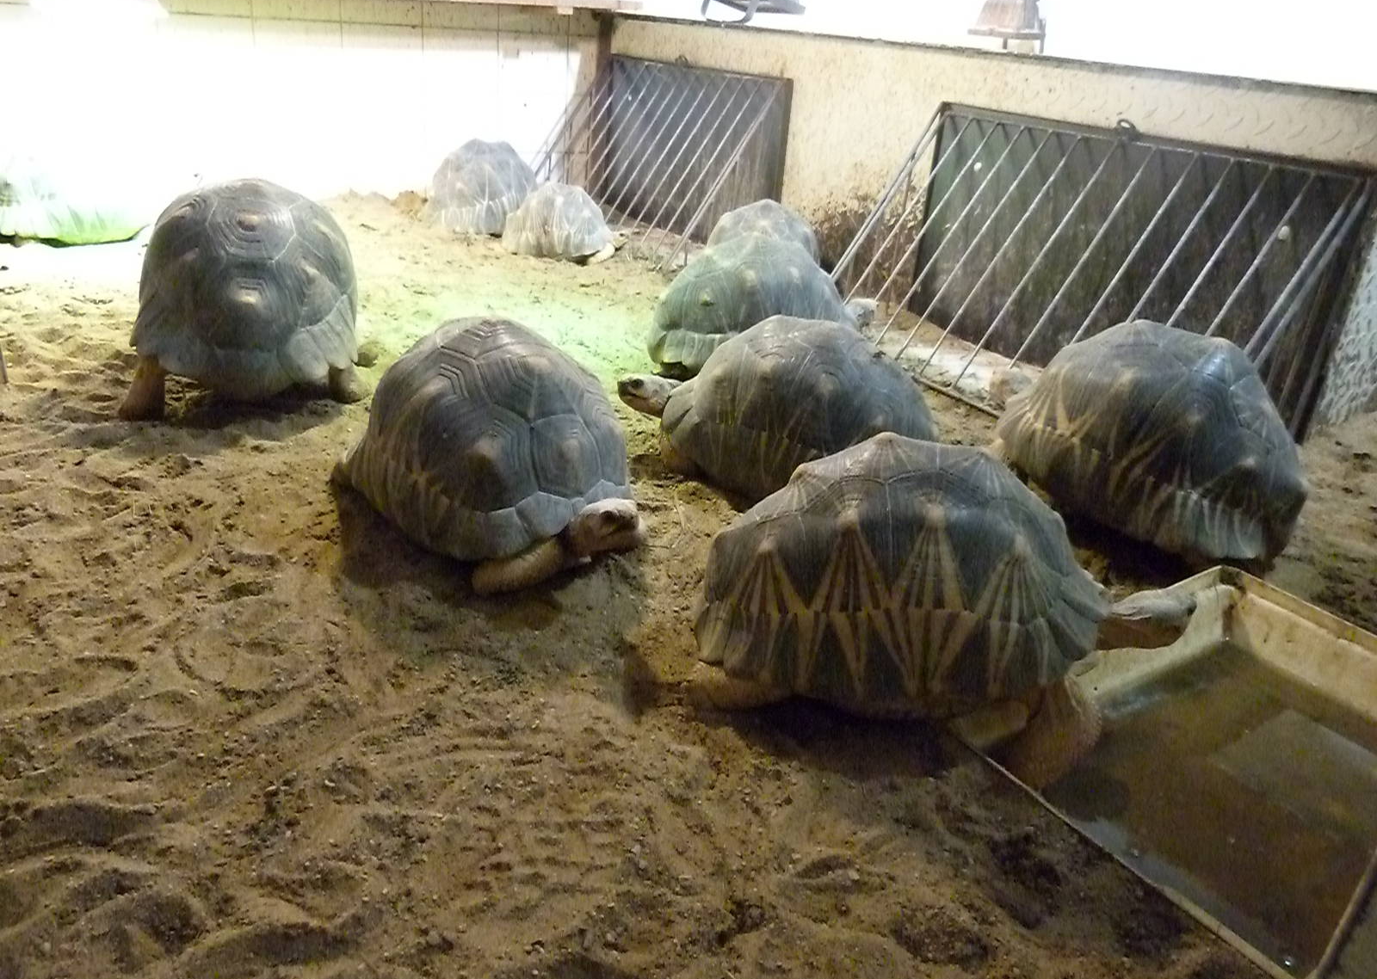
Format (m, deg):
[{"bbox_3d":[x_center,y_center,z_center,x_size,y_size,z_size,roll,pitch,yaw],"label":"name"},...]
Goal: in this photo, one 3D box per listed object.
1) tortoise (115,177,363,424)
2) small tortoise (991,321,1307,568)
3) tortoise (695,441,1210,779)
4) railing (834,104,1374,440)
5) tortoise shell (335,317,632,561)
[{"bbox_3d":[-0.609,-0.298,1.363,0.286,0.245,0.411,-7,28,-22],"label":"tortoise"},{"bbox_3d":[0.536,-0.073,1.151,0.250,0.226,0.348,-18,34,-38],"label":"small tortoise"},{"bbox_3d":[0.216,0.065,0.853,0.450,0.222,0.270,4,26,-1],"label":"tortoise"},{"bbox_3d":[0.557,-0.369,1.599,0.323,0.388,0.763,-14,32,-33],"label":"railing"},{"bbox_3d":[-0.222,-0.078,1.075,0.363,0.200,0.275,25,33,36],"label":"tortoise shell"}]

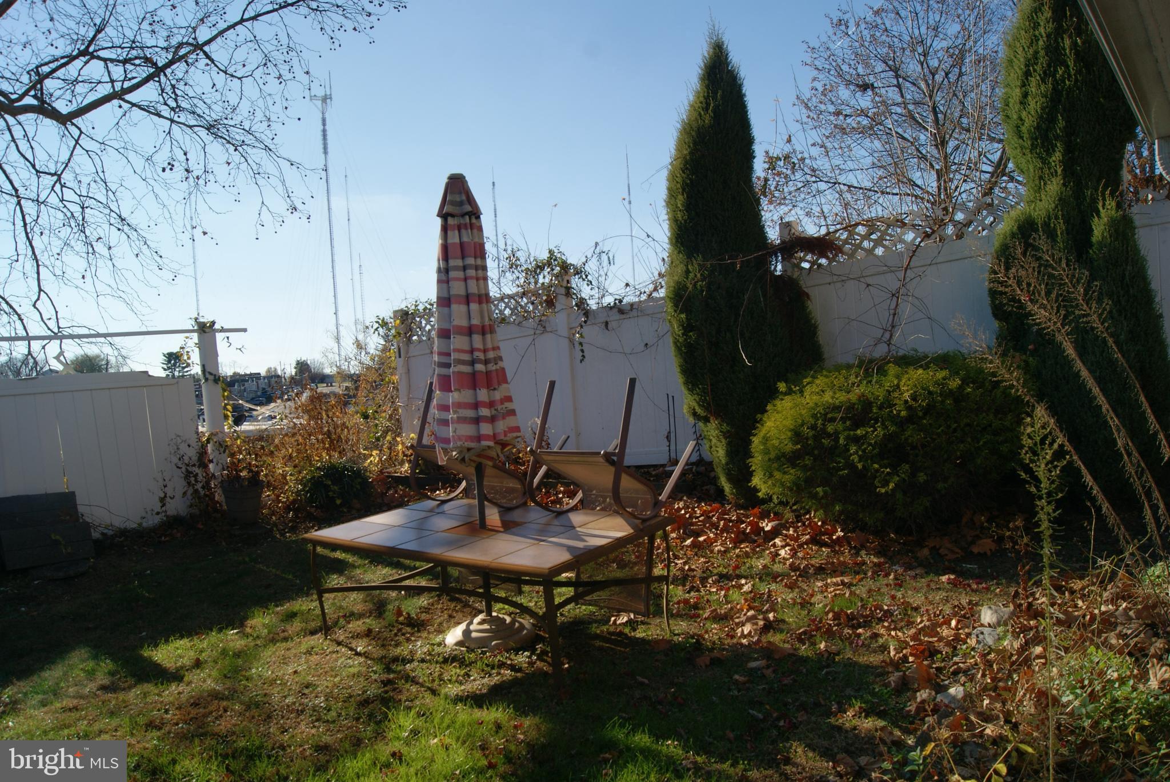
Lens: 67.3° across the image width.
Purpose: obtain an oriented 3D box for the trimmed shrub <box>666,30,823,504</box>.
[{"bbox_3d":[1.194,-0.917,6.650,1.180,3.500,1.100,-4,3,0],"label":"trimmed shrub"}]

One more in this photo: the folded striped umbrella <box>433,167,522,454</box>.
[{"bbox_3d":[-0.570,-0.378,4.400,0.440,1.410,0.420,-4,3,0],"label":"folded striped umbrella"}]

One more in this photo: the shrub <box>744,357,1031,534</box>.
[{"bbox_3d":[2.005,0.341,5.900,1.800,1.100,1.550,-4,3,0],"label":"shrub"}]

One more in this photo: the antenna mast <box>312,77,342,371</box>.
[{"bbox_3d":[-48.834,-32.284,170.000,4.100,57.500,3.800,-4,3,0],"label":"antenna mast"}]

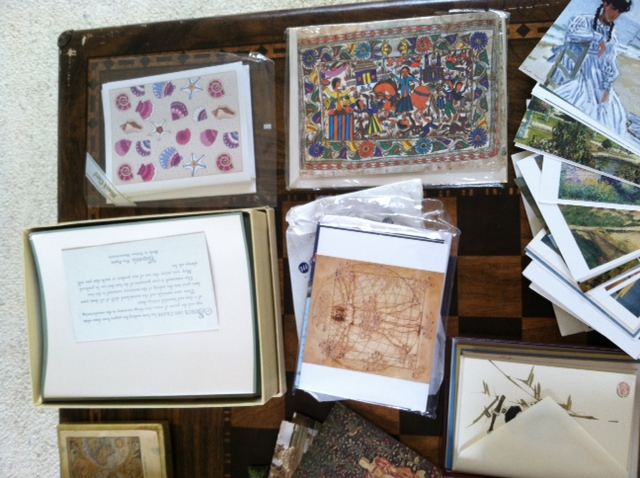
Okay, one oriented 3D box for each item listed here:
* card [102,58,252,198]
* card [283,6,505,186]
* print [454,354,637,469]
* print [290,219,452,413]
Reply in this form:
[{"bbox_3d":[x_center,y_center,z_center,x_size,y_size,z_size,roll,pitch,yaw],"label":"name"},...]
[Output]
[{"bbox_3d":[-0.127,-0.092,0.581,0.141,0.010,0.113,-4,88,12],"label":"card"},{"bbox_3d":[0.063,-0.113,0.542,0.181,0.010,0.138,-1,89,12],"label":"card"},{"bbox_3d":[0.173,0.141,0.501,0.127,0.006,0.087,3,90,12],"label":"print"},{"bbox_3d":[0.043,0.063,0.538,0.110,0.007,0.142,7,90,12],"label":"print"}]

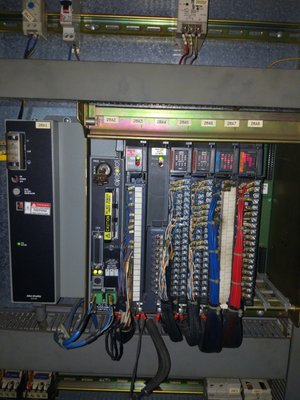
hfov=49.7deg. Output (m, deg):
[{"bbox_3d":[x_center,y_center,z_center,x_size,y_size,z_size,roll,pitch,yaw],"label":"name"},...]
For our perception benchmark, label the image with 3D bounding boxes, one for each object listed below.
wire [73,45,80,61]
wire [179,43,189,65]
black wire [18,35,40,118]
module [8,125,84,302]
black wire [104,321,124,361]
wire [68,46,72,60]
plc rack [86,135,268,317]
[{"bbox_3d":[-0.120,-0.242,0.530,0.012,0.026,0.008,1,6,0],"label":"wire"},{"bbox_3d":[0.054,-0.235,0.520,0.016,0.035,0.009,1,6,0],"label":"wire"},{"bbox_3d":[-0.205,-0.208,0.545,0.034,0.142,0.030,1,6,0],"label":"black wire"},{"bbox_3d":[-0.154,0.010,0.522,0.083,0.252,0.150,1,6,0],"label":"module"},{"bbox_3d":[-0.053,0.211,0.485,0.031,0.060,0.028,1,6,0],"label":"black wire"},{"bbox_3d":[-0.130,-0.240,0.530,0.006,0.023,0.006,1,6,0],"label":"wire"},{"bbox_3d":[0.035,0.036,0.529,0.245,0.252,0.150,1,6,0],"label":"plc rack"}]

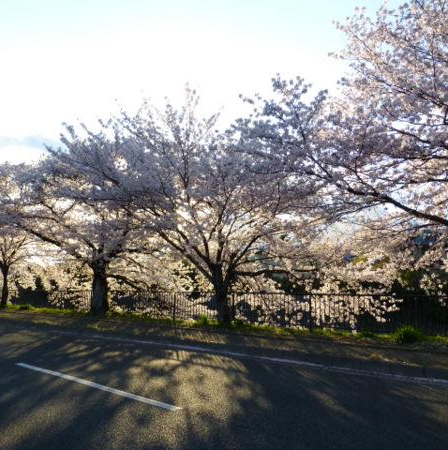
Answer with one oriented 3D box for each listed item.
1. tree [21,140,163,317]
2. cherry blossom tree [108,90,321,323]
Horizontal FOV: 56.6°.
[{"bbox_3d":[-6.335,-0.075,19.756,6.700,8.390,6.600,0,-8,0],"label":"tree"},{"bbox_3d":[-0.344,-0.804,15.099,7.600,8.630,7.200,0,-8,0],"label":"cherry blossom tree"}]

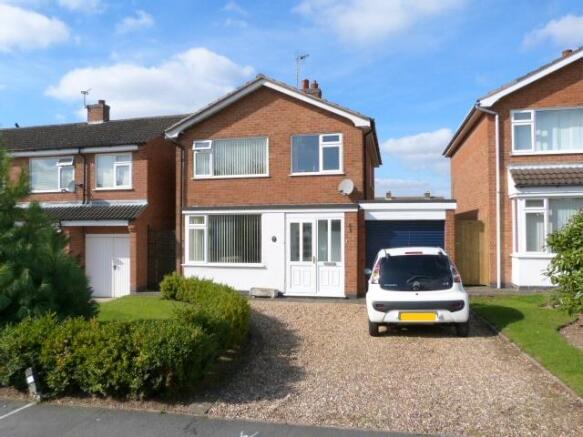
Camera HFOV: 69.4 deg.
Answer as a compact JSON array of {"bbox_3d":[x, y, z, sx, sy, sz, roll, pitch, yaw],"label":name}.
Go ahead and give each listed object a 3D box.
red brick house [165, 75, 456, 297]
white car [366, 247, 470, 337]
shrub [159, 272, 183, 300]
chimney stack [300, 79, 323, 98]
[{"bbox_3d":[1.102,-0.964,15.578,8.370,6.270,9.050,0,-1,14],"label":"red brick house"},{"bbox_3d":[2.356,1.208,8.127,1.630,1.465,3.435,0,-1,14],"label":"white car"},{"bbox_3d":[-3.077,1.736,10.750,0.630,0.710,0.630,0,-1,14],"label":"shrub"},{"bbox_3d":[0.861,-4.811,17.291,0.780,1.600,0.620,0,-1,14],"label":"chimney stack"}]

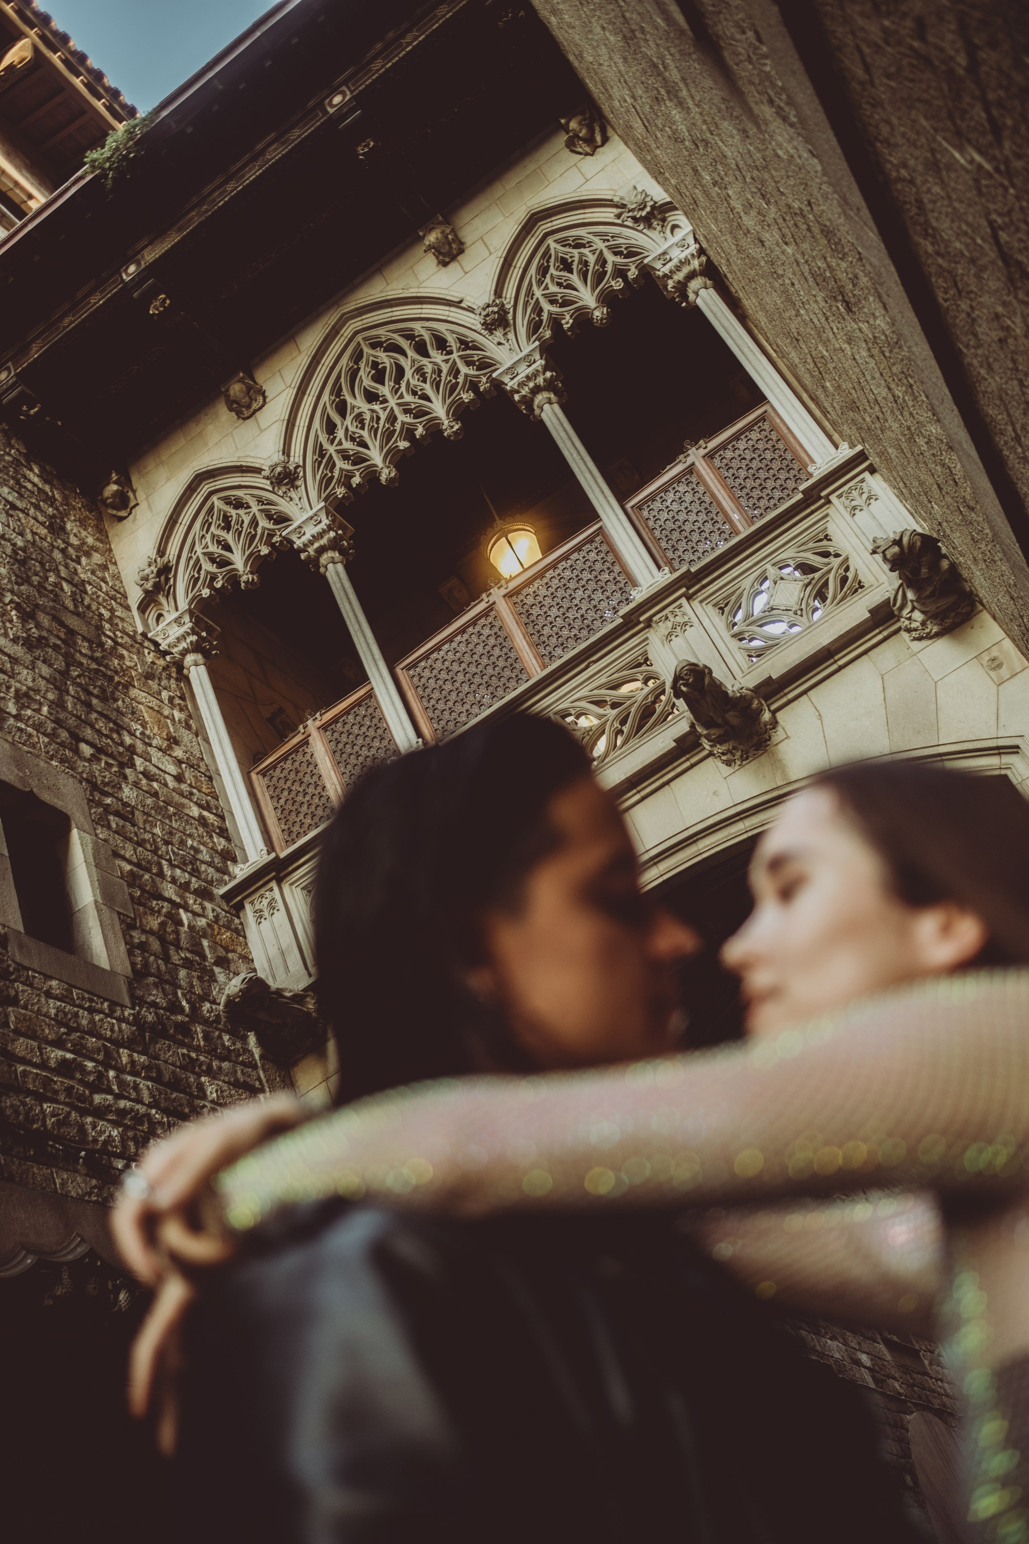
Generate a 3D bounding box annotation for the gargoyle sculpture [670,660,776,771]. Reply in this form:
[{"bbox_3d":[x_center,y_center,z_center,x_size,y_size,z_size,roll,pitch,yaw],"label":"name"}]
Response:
[{"bbox_3d":[0.955,-0.275,6.916,0.365,0.502,0.517,-34,-36,13],"label":"gargoyle sculpture"}]

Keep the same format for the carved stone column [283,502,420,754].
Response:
[{"bbox_3d":[-0.889,-0.799,8.824,0.334,1.854,0.342,-34,-36,13],"label":"carved stone column"}]

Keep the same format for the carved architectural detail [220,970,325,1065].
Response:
[{"bbox_3d":[-1.236,1.218,7.529,0.365,0.502,0.517,-34,-36,13],"label":"carved architectural detail"}]

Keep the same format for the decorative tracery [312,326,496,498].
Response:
[{"bbox_3d":[-0.898,-2.739,10.999,1.692,1.620,0.252,-34,-36,12],"label":"decorative tracery"}]

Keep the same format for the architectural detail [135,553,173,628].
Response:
[{"bbox_3d":[-2.681,-1.355,11.099,0.306,0.576,0.216,-34,-36,12],"label":"architectural detail"}]

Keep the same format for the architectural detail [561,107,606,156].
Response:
[{"bbox_3d":[0.499,-4.551,10.671,0.261,0.342,0.288,-34,-36,12],"label":"architectural detail"}]

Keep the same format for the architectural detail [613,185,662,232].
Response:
[{"bbox_3d":[0.846,-3.855,10.239,0.306,0.306,0.216,-34,-36,12],"label":"architectural detail"}]

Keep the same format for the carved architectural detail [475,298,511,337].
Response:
[{"bbox_3d":[-0.160,-3.174,10.500,0.261,0.297,0.198,-34,-36,12],"label":"carved architectural detail"}]

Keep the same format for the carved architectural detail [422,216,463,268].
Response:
[{"bbox_3d":[-0.522,-3.861,10.936,0.261,0.342,0.288,-34,-36,12],"label":"carved architectural detail"}]

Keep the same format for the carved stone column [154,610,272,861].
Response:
[{"bbox_3d":[-2.050,-0.210,10.466,0.387,2.286,0.378,-34,-36,12],"label":"carved stone column"}]

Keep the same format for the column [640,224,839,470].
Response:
[{"bbox_3d":[1.280,-2.263,8.210,0.334,1.854,0.342,-34,-36,13],"label":"column"}]

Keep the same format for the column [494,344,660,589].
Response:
[{"bbox_3d":[0.406,-1.673,8.457,0.334,1.854,0.342,-34,-36,13],"label":"column"}]

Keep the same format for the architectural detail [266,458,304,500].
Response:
[{"bbox_3d":[-1.434,-1.839,9.377,0.228,0.274,0.228,-34,-36,13],"label":"architectural detail"}]

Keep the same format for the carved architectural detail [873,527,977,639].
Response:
[{"bbox_3d":[1.795,-0.842,6.678,0.365,0.502,0.517,-34,-36,13],"label":"carved architectural detail"}]

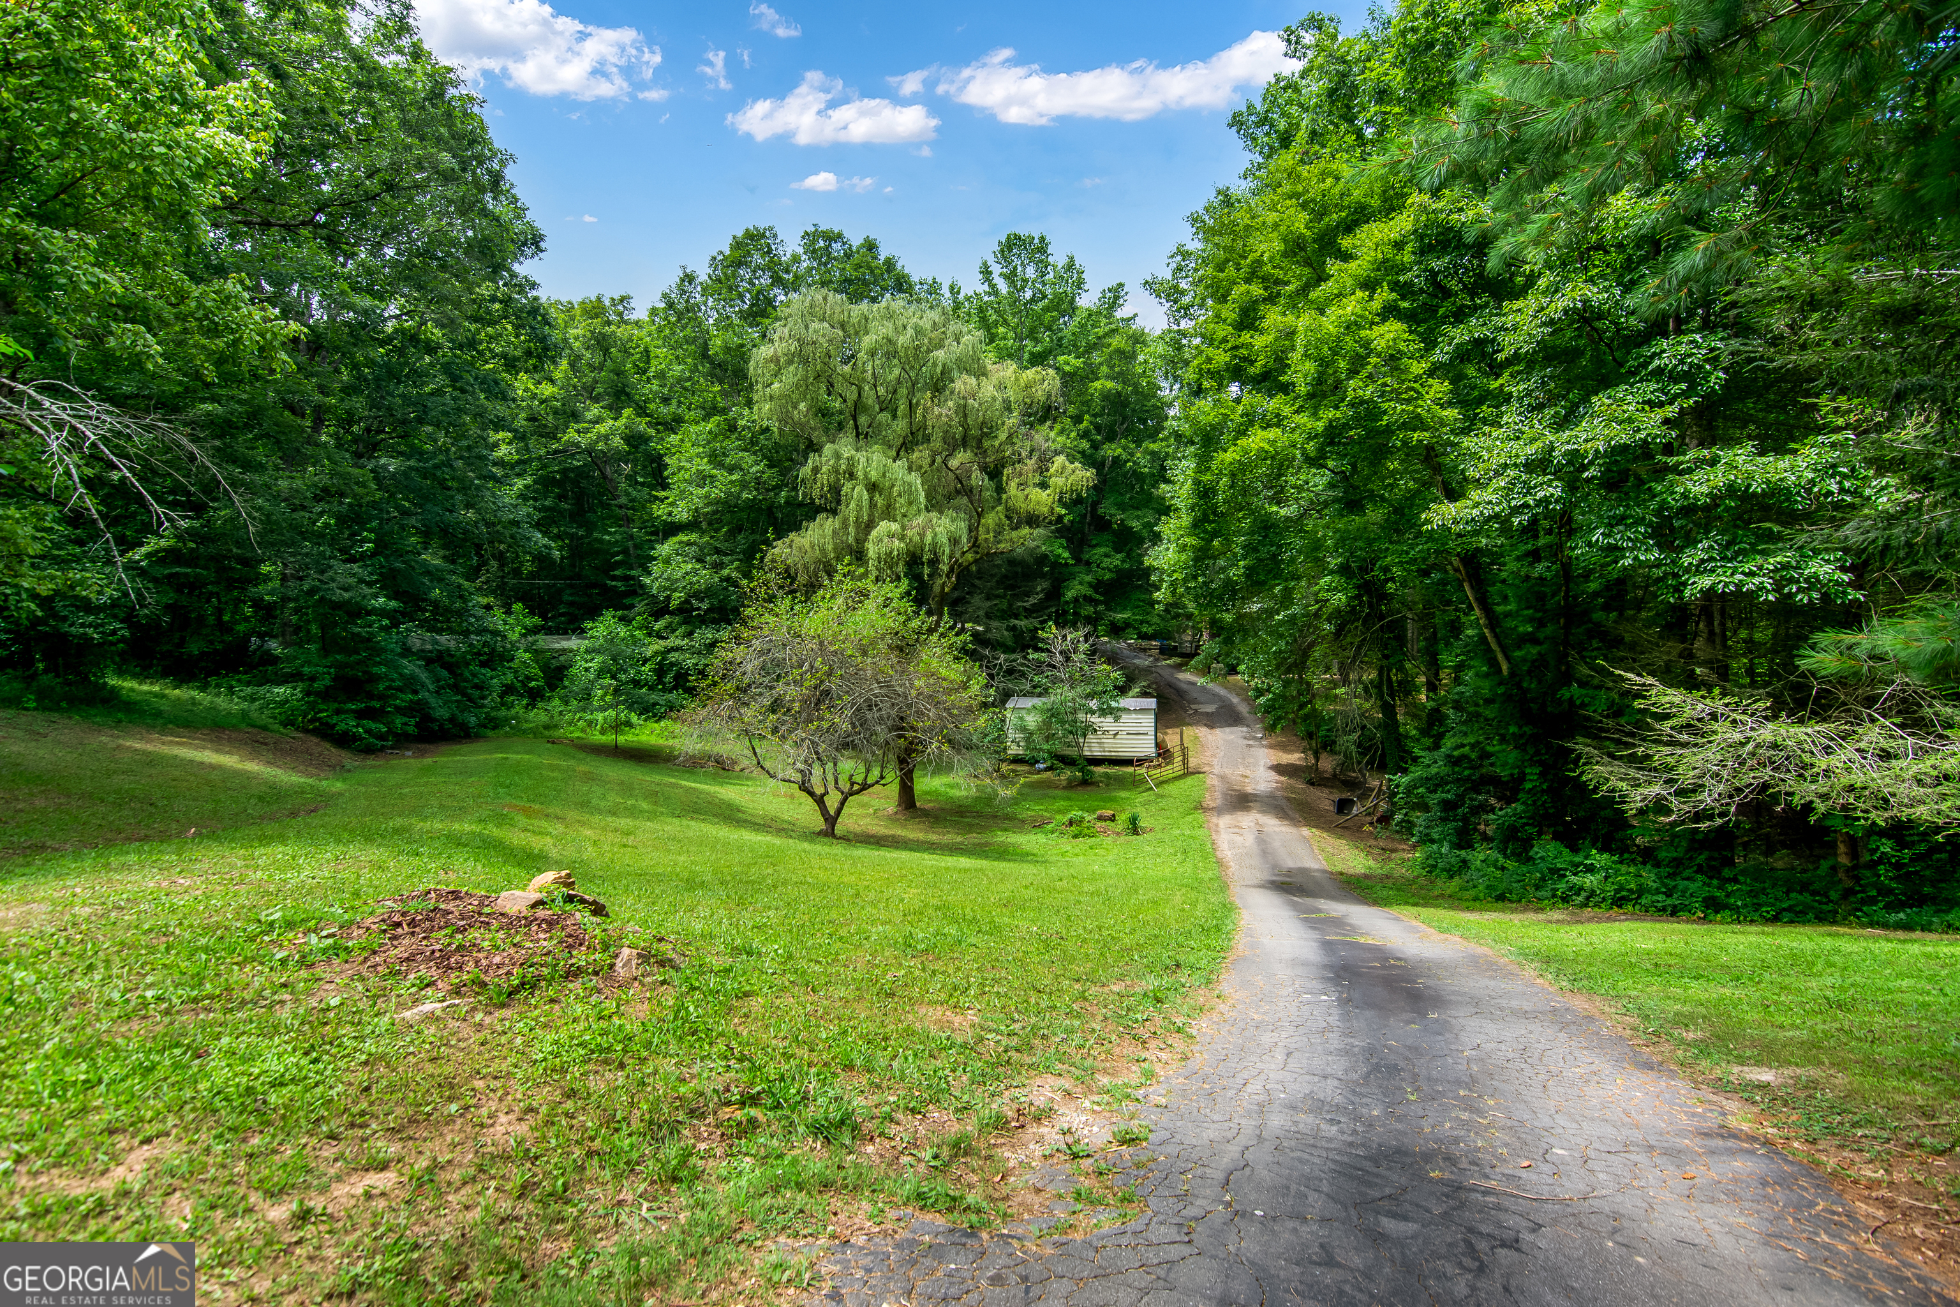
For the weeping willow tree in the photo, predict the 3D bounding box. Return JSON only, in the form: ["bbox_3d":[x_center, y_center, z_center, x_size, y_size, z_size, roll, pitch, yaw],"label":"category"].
[{"bbox_3d":[-1.850,-3.200,28.500,11.000,16.300,10.500,0,0,0],"label":"weeping willow tree"}]

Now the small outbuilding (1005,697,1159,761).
[{"bbox_3d":[4.650,3.300,39.000,6.700,2.550,3.000,0,0,10],"label":"small outbuilding"}]

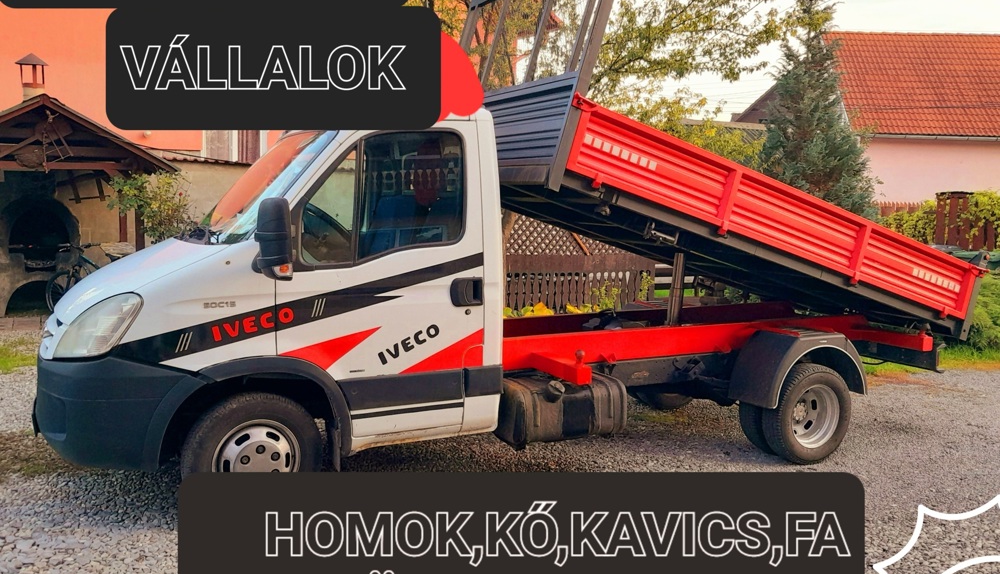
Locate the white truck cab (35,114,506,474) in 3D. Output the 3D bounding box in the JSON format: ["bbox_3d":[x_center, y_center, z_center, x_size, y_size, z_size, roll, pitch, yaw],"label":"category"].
[{"bbox_3d":[-1.450,-0.088,4.730,2.360,2.070,2.060,-2,6,-24],"label":"white truck cab"}]

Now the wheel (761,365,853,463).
[{"bbox_3d":[2.161,0.885,5.502,0.697,0.697,0.200,0,5,-25],"label":"wheel"}]

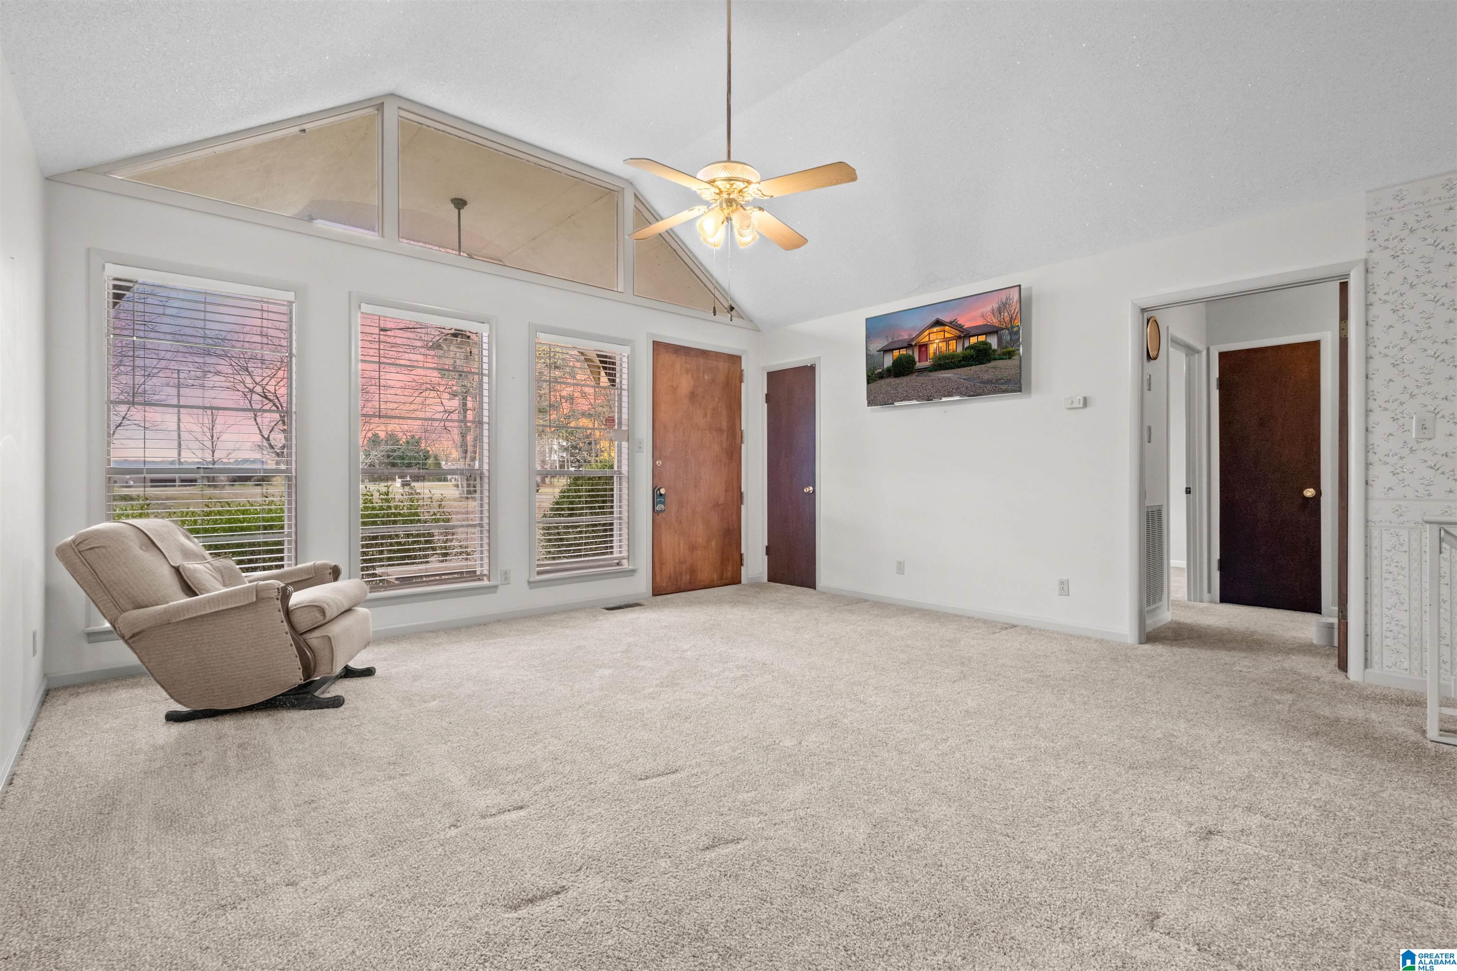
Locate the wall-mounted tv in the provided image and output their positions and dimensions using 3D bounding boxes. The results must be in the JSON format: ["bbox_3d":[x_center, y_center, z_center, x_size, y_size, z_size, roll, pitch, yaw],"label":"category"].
[{"bbox_3d":[1.543,-0.969,4.453,0.063,0.714,1.217,0,0,-42],"label":"wall-mounted tv"}]

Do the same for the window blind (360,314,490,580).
[{"bbox_3d":[-1.942,-0.220,3.944,0.759,1.761,0.063,0,0,-42],"label":"window blind"}]

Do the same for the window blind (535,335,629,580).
[{"bbox_3d":[-1.100,-0.225,4.691,0.780,1.772,0.063,0,0,-42],"label":"window blind"}]

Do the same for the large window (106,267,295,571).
[{"bbox_3d":[-2.758,-0.211,3.220,0.751,1.743,0.063,0,0,-42],"label":"large window"}]

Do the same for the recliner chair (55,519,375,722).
[{"bbox_3d":[-2.141,0.542,2.677,0.924,0.809,0.745,0,0,-16],"label":"recliner chair"}]

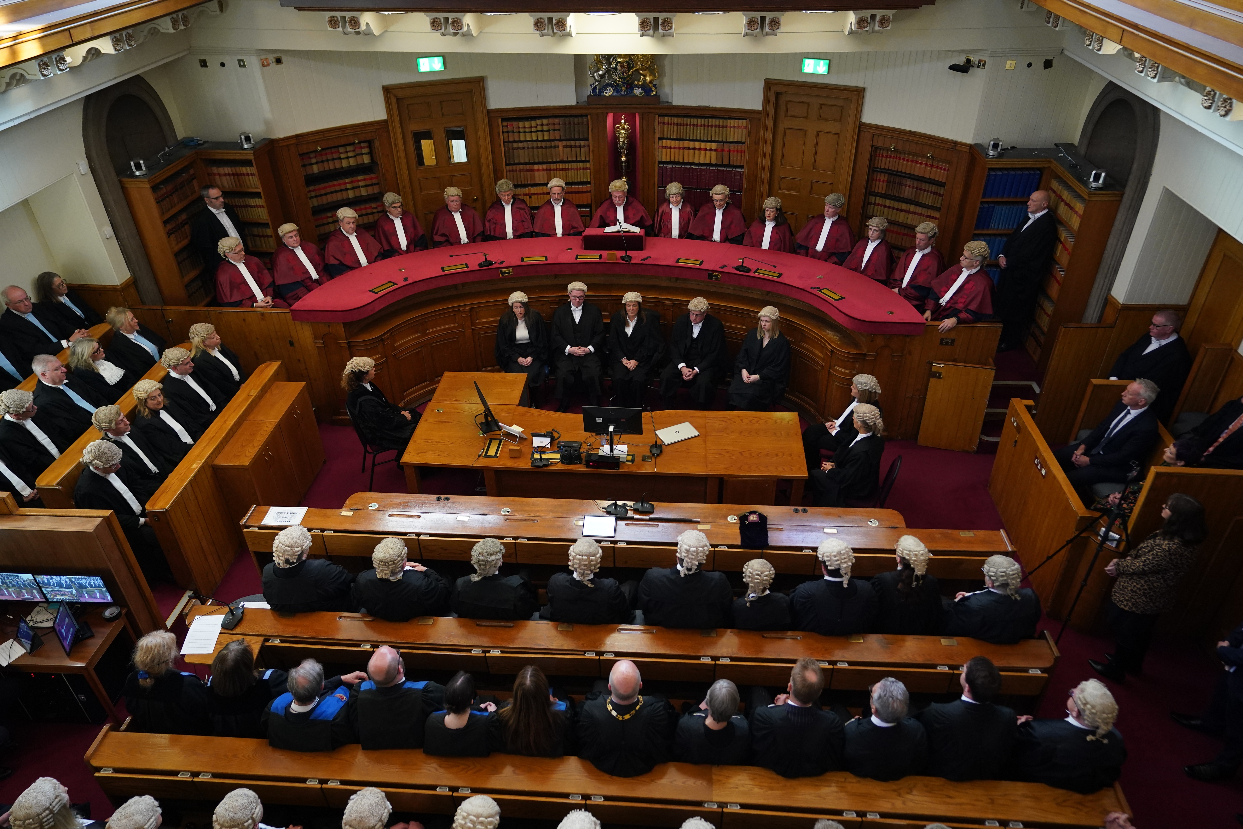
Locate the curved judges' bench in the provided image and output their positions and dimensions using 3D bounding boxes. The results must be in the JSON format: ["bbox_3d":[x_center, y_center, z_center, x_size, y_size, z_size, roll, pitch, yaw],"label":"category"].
[{"bbox_3d":[-0.146,-0.881,8.901,7.171,1.394,2.020,1,34,3],"label":"curved judges' bench"}]

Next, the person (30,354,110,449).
[{"bbox_3d":[-4.495,0.053,7.156,0.800,1.340,0.600,-5,33,-6],"label":"person"}]

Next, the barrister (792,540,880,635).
[{"bbox_3d":[1.412,1.302,5.714,0.570,1.400,0.720,2,34,4],"label":"barrister"}]

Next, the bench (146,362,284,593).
[{"bbox_3d":[-3.378,0.519,7.266,0.172,1.000,2.141,1,34,3],"label":"bench"}]

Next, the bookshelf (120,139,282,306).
[{"bbox_3d":[-4.608,-2.039,9.596,0.990,1.860,1.500,2,34,4],"label":"bookshelf"}]

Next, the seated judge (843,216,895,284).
[{"bbox_3d":[2.709,-1.571,9.314,0.570,1.220,0.760,23,41,31],"label":"seated judge"}]

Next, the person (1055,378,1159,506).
[{"bbox_3d":[3.991,0.302,6.849,0.758,1.353,0.566,3,34,6],"label":"person"}]

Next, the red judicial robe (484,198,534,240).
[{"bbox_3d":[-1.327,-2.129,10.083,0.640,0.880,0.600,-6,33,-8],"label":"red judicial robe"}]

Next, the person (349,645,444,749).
[{"bbox_3d":[-1.286,1.780,5.084,0.556,1.313,0.788,3,34,6],"label":"person"}]

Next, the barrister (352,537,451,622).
[{"bbox_3d":[-1.516,1.280,6.149,0.640,1.300,0.800,7,35,12],"label":"barrister"}]

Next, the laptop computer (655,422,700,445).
[{"bbox_3d":[0.491,0.172,7.235,0.328,0.018,0.215,-16,37,-21],"label":"laptop computer"}]

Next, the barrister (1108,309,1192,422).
[{"bbox_3d":[4.450,-0.351,7.506,0.800,1.330,0.600,5,34,10],"label":"barrister"}]

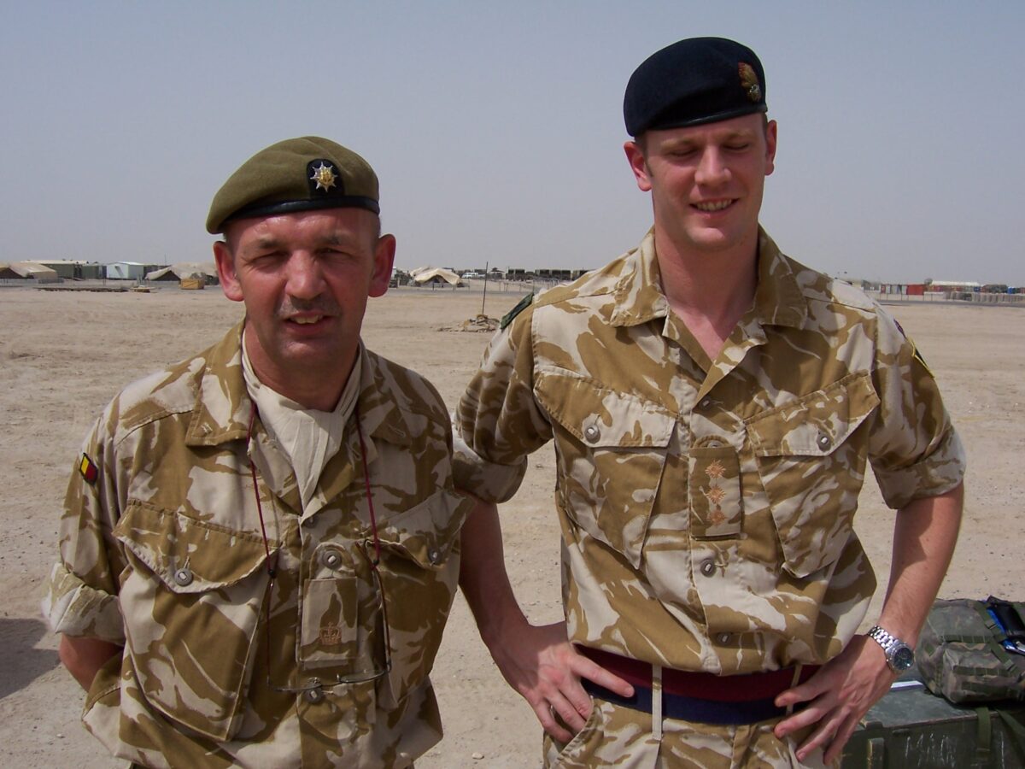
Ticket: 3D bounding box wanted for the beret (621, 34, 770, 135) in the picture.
[{"bbox_3d":[0.218,-0.364,1.290,0.176,0.110,0.230,-8,14,2],"label":"beret"}]

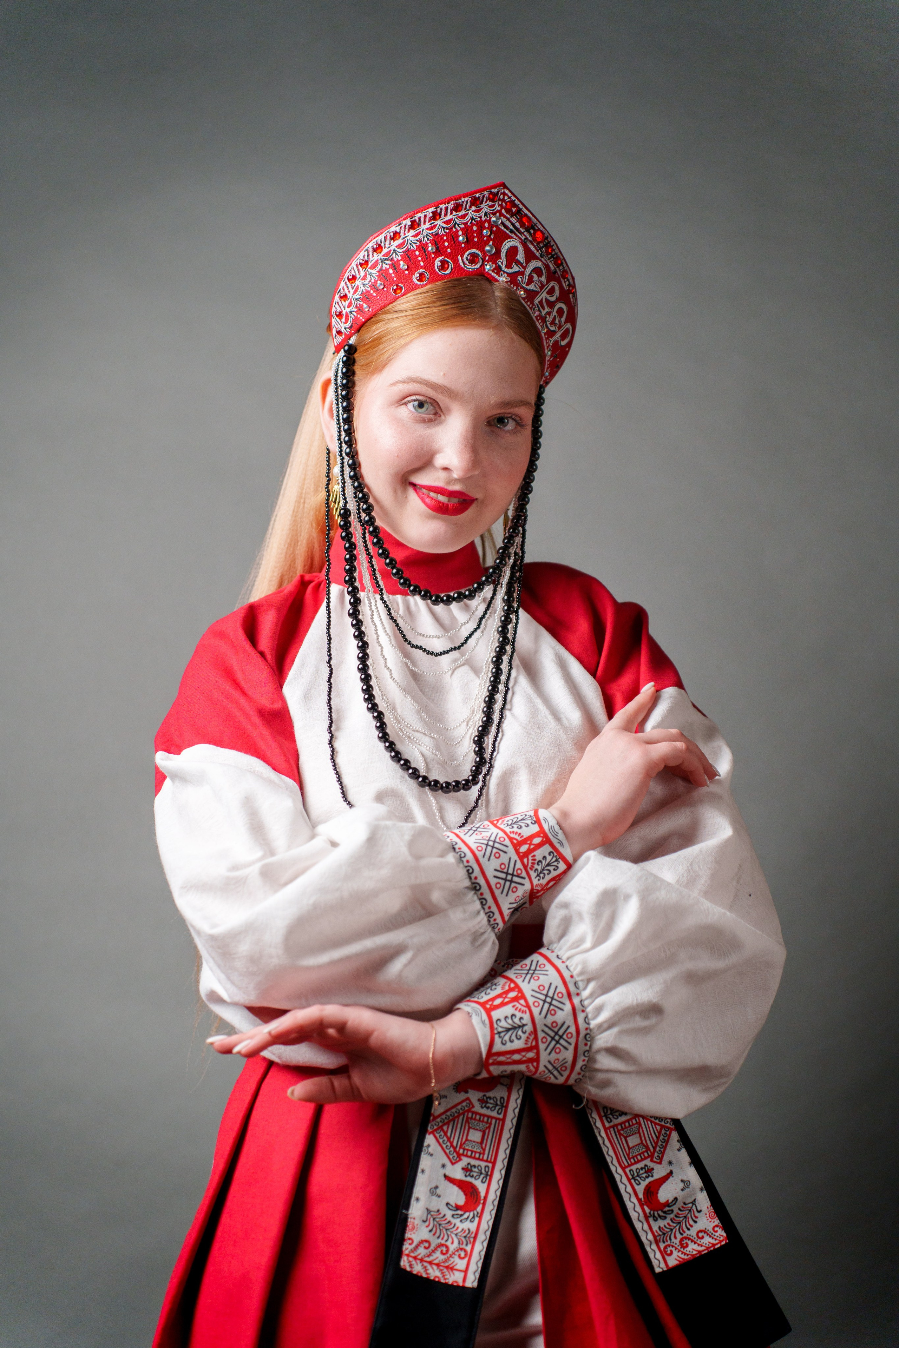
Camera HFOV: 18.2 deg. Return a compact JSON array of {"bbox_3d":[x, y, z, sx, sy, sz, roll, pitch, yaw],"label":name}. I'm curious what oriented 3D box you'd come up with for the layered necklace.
[{"bbox_3d":[-0.012,-0.069,2.100,0.155,0.350,0.125,0,2,-12],"label":"layered necklace"}]

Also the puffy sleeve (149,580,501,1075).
[{"bbox_3d":[-0.090,0.111,2.060,0.245,0.345,0.235,0,2,-9],"label":"puffy sleeve"}]

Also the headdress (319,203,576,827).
[{"bbox_3d":[0.000,-0.132,2.120,0.180,0.465,0.155,3,2,-18],"label":"headdress"}]

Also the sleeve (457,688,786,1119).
[{"bbox_3d":[0.127,0.168,2.060,0.240,0.315,0.230,0,2,-7],"label":"sleeve"}]

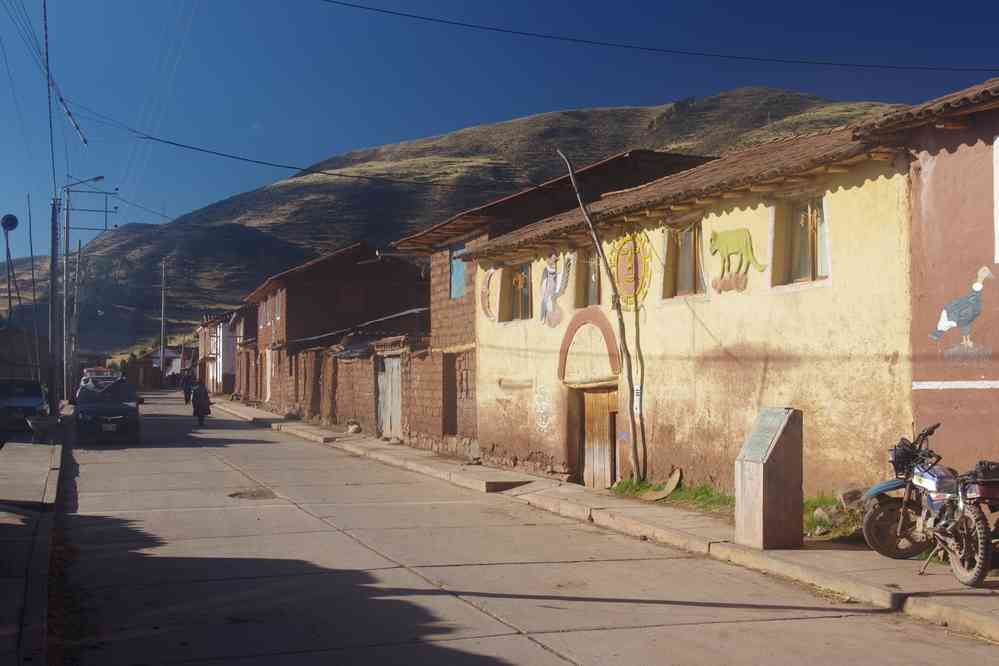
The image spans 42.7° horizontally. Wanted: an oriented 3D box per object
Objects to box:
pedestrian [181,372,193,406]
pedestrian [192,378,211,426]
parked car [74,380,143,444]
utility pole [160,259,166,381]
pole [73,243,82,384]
[{"bbox_3d":[-15.939,2.800,64.945,0.520,1.680,0.360,1,-2,-18],"label":"pedestrian"},{"bbox_3d":[-9.892,2.308,42.250,0.560,1.580,0.450,1,-2,-18],"label":"pedestrian"},{"bbox_3d":[-10.835,2.108,35.193,1.720,1.620,4.300,1,-2,-18],"label":"parked car"},{"bbox_3d":[-27.130,-0.887,103.072,0.350,10.250,0.350,1,-2,-18],"label":"utility pole"},{"bbox_3d":[-22.826,-0.756,69.053,0.280,8.490,0.280,3,-2,-18],"label":"pole"}]

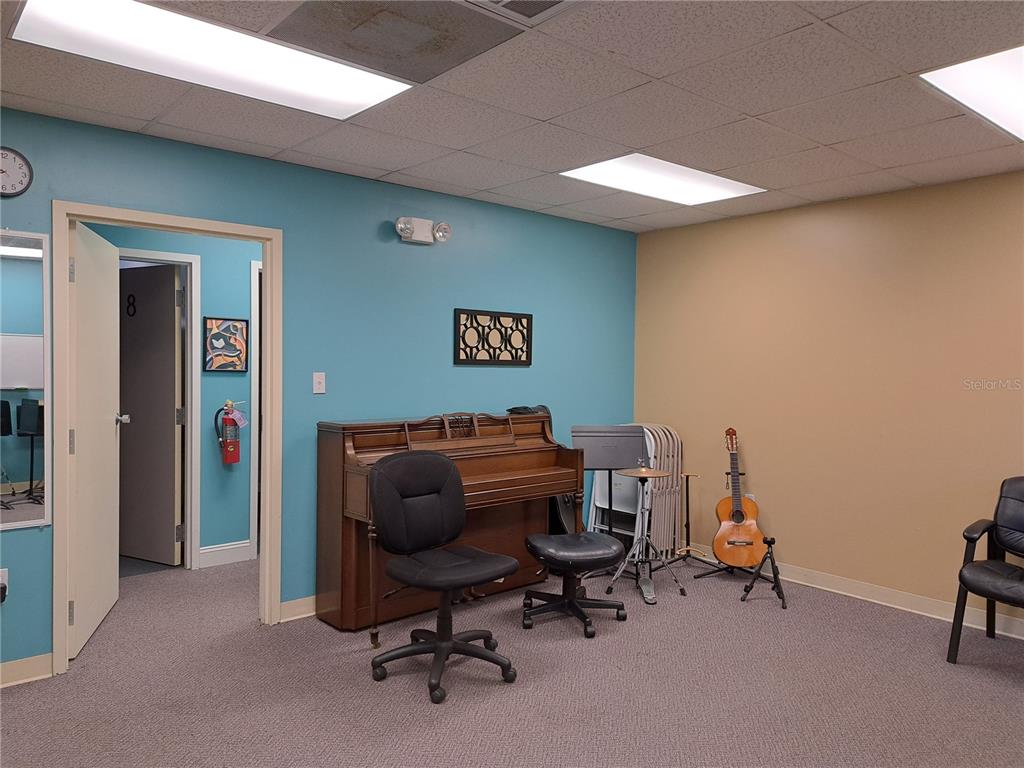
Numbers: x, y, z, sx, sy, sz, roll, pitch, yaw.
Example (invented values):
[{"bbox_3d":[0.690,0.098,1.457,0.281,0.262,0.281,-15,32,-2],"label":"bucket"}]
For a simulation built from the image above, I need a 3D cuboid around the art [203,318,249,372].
[{"bbox_3d":[-1.918,-0.259,4.778,0.297,0.360,0.030,-1,2,-40],"label":"art"}]

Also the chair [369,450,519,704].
[{"bbox_3d":[-0.313,0.822,3.274,0.650,0.970,0.660,-1,2,-39],"label":"chair"}]

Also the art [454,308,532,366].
[{"bbox_3d":[-0.120,-0.300,4.689,0.655,0.352,0.030,-1,3,-40],"label":"art"}]

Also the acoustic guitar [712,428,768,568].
[{"bbox_3d":[1.502,0.760,4.774,0.365,0.945,0.110,-2,-18,10],"label":"acoustic guitar"}]

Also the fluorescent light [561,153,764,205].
[{"bbox_3d":[0.882,-1.150,4.027,1.190,0.070,0.585,-1,3,-40],"label":"fluorescent light"}]

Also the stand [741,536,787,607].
[{"bbox_3d":[1.547,1.109,4.280,0.260,0.385,0.230,2,2,33],"label":"stand"}]

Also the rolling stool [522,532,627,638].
[{"bbox_3d":[0.332,1.084,3.937,0.575,0.430,0.575,-1,3,-40],"label":"rolling stool"}]

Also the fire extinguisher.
[{"bbox_3d":[-1.906,0.326,4.744,0.170,0.430,0.130,0,2,-33],"label":"fire extinguisher"}]

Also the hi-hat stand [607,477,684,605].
[{"bbox_3d":[0.837,0.917,4.469,0.490,0.740,0.550,1,2,2],"label":"hi-hat stand"}]

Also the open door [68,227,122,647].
[{"bbox_3d":[-2.150,0.247,3.659,0.045,2.020,0.870,0,2,-17],"label":"open door"}]

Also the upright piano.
[{"bbox_3d":[-0.303,0.733,4.122,1.480,1.100,0.600,-1,3,-40],"label":"upright piano"}]

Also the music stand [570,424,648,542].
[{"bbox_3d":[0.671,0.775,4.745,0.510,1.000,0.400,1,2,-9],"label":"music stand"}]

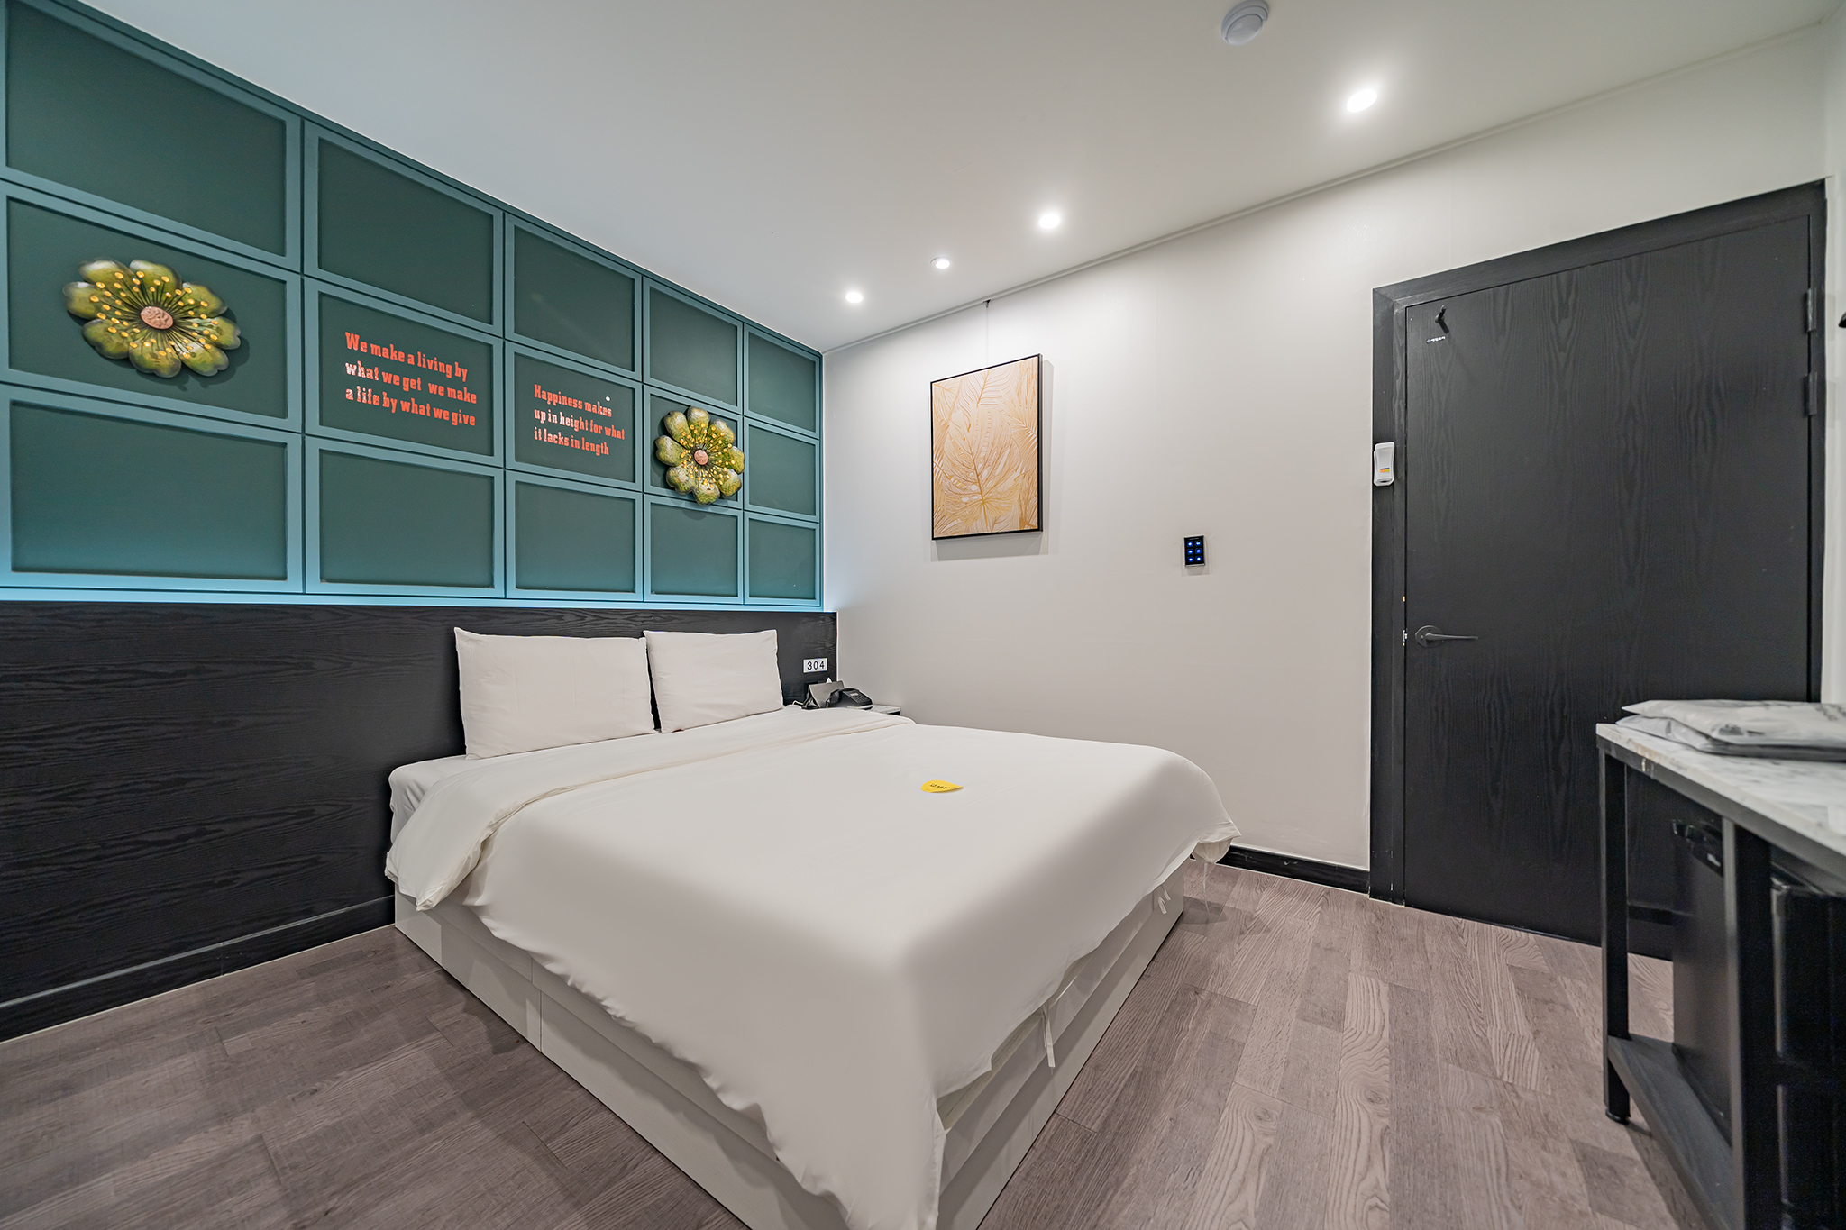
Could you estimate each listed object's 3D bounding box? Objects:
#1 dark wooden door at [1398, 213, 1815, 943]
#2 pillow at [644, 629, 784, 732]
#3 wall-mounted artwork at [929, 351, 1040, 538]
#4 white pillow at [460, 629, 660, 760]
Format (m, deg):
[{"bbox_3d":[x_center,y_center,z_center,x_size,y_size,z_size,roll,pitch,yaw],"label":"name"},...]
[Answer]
[{"bbox_3d":[1.984,-0.029,1.860,0.830,2.030,0.045,0,0,35],"label":"dark wooden door"},{"bbox_3d":[-0.920,0.276,2.839,0.150,0.440,0.700,-13,-8,35],"label":"pillow"},{"bbox_3d":[0.303,-0.792,3.018,0.600,0.810,0.037,0,0,35],"label":"wall-mounted artwork"},{"bbox_3d":[-1.315,0.274,2.284,0.150,0.440,0.680,-13,-8,35],"label":"white pillow"}]

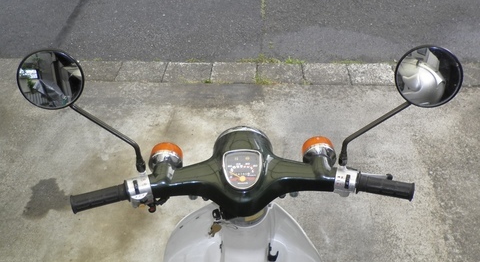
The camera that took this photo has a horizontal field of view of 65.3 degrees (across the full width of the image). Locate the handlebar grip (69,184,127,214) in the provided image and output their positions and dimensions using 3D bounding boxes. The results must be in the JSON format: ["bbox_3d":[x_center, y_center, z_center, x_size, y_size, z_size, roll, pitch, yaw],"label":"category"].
[{"bbox_3d":[-0.273,0.131,0.725,0.108,0.036,0.036,-13,47,-12],"label":"handlebar grip"}]

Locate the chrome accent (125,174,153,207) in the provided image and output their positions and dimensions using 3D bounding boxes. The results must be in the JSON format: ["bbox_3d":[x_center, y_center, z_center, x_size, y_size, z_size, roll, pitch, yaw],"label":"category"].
[{"bbox_3d":[-0.195,0.114,0.735,0.049,0.048,0.053,-15,50,-8],"label":"chrome accent"}]

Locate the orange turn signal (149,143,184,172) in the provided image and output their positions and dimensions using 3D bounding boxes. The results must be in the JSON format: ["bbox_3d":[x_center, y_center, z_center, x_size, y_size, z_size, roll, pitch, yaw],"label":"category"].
[{"bbox_3d":[-0.149,0.062,0.758,0.069,0.068,0.060,-3,48,-2],"label":"orange turn signal"}]

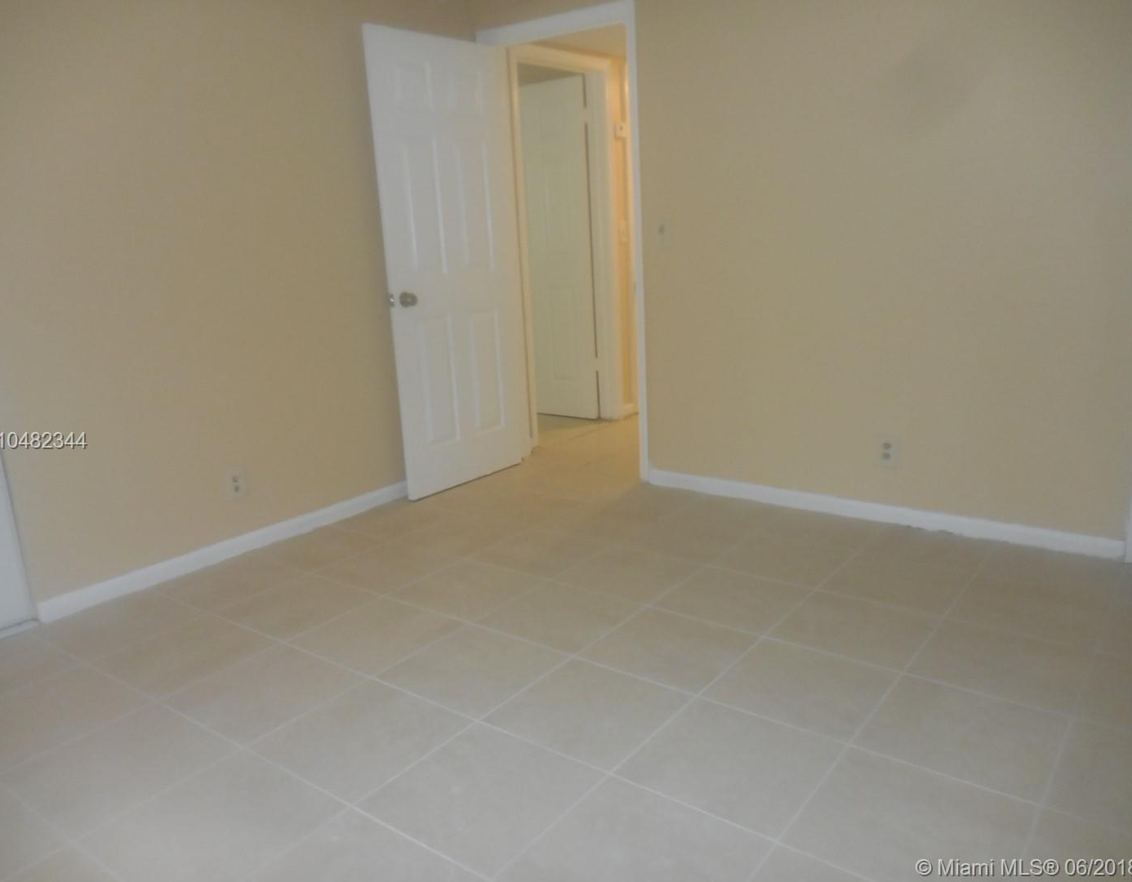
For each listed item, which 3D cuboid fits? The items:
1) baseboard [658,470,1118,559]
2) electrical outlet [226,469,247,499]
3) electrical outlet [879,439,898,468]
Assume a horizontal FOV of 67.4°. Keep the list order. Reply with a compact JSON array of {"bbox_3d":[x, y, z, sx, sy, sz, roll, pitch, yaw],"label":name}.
[{"bbox_3d":[1.177,0.275,3.537,1.933,0.075,0.015,8,17,37],"label":"baseboard"},{"bbox_3d":[-1.313,0.173,3.392,0.010,0.114,0.070,7,17,36],"label":"electrical outlet"},{"bbox_3d":[1.286,0.051,3.392,0.070,0.114,0.010,8,17,37],"label":"electrical outlet"}]

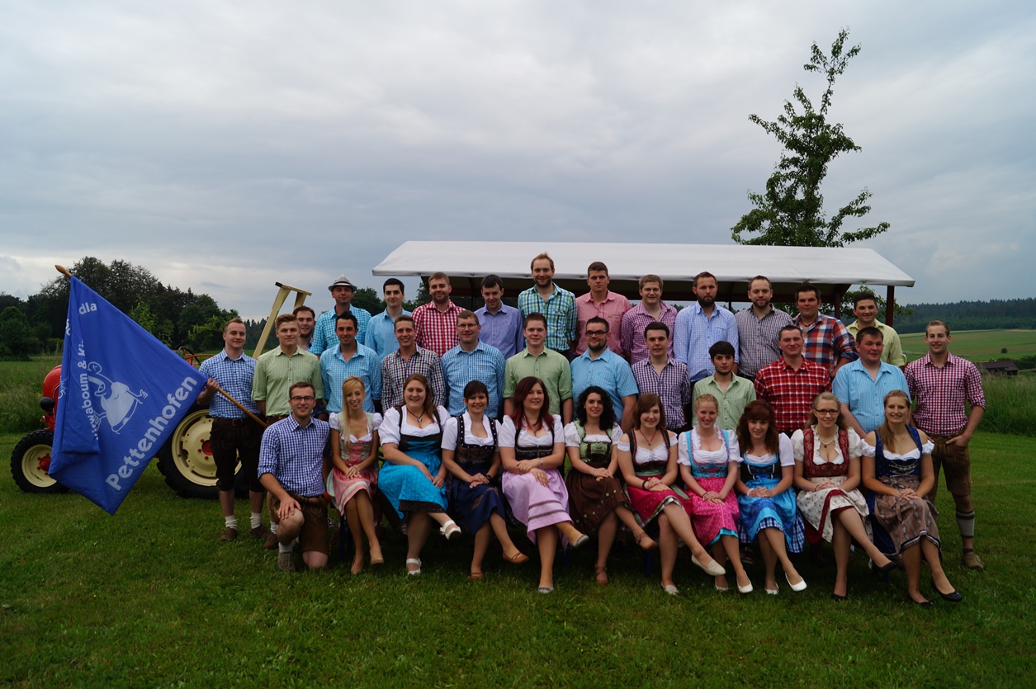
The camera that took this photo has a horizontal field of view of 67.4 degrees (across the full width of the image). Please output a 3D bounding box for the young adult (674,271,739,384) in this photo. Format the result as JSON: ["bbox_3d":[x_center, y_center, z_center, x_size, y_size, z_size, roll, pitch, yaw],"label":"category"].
[{"bbox_3d":[1.544,0.296,6.370,0.530,1.792,0.330,1,0,7],"label":"young adult"}]

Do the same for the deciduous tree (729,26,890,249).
[{"bbox_3d":[5.285,-2.060,14.047,3.200,7.280,3.200,1,1,0],"label":"deciduous tree"}]

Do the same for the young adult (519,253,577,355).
[{"bbox_3d":[0.230,0.180,6.350,0.520,1.860,0.340,1,1,1],"label":"young adult"}]

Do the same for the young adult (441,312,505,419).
[{"bbox_3d":[-0.356,0.658,6.080,0.510,1.844,0.330,1,0,0],"label":"young adult"}]

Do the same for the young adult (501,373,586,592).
[{"bbox_3d":[0.182,0.914,5.360,0.580,1.365,0.820,1,0,-3],"label":"young adult"}]

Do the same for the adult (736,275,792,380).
[{"bbox_3d":[1.958,0.345,6.180,0.510,1.780,0.340,1,1,14],"label":"adult"}]

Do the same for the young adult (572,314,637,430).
[{"bbox_3d":[0.667,0.687,6.142,0.550,1.830,0.360,1,1,17],"label":"young adult"}]

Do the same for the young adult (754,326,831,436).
[{"bbox_3d":[2.065,0.747,5.850,0.580,1.778,0.340,1,0,9],"label":"young adult"}]

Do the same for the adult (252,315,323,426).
[{"bbox_3d":[-1.840,0.670,6.200,0.540,1.820,0.340,0,1,-16],"label":"adult"}]

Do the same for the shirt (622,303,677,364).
[{"bbox_3d":[1.085,-0.039,6.420,0.490,0.640,0.290,1,0,-5],"label":"shirt"}]

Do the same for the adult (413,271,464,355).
[{"bbox_3d":[-0.641,0.303,6.350,0.520,1.780,0.340,1,1,-3],"label":"adult"}]

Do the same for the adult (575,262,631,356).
[{"bbox_3d":[0.675,0.220,6.350,0.510,1.800,0.330,1,1,5],"label":"adult"}]

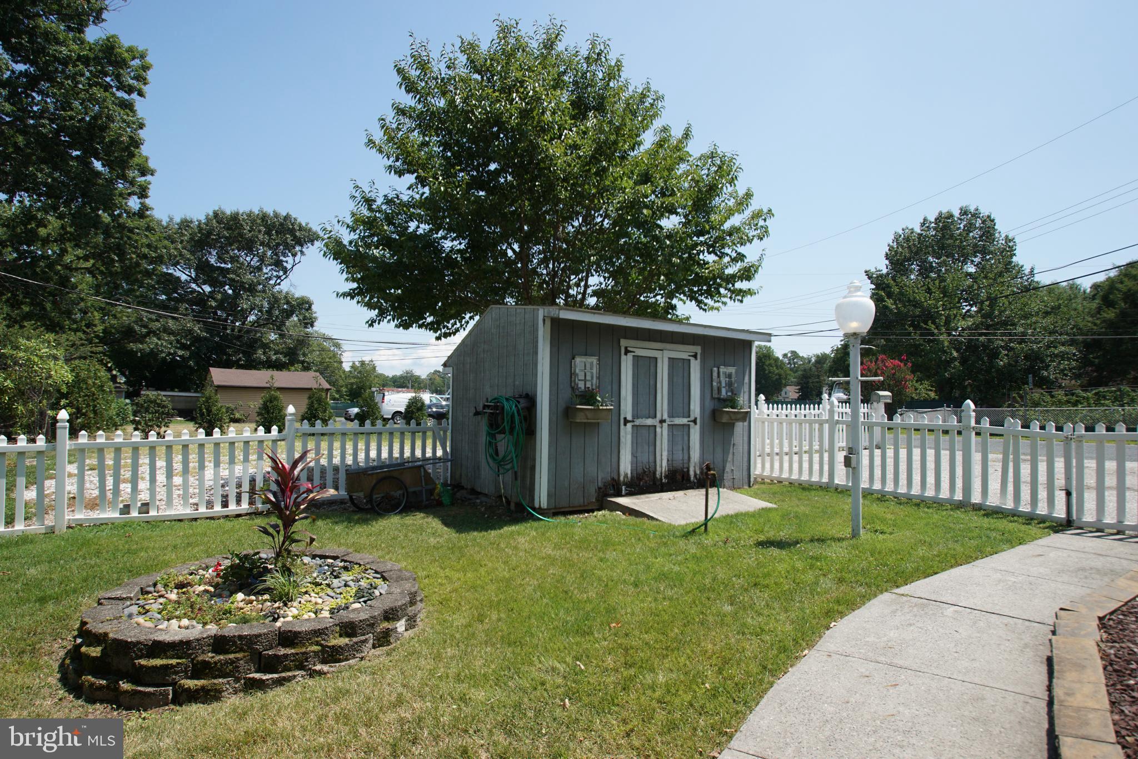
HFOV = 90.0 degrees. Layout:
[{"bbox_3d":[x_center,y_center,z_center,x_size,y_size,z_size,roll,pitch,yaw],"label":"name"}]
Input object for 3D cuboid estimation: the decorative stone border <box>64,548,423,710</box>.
[{"bbox_3d":[-1.720,1.310,3.240,1.740,0.280,1.740,0,-1,0],"label":"decorative stone border"}]

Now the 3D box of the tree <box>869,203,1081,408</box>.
[{"bbox_3d":[21.800,-3.600,31.500,10.200,12.000,9.800,0,-1,0],"label":"tree"}]

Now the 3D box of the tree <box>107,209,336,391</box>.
[{"bbox_3d":[-28.000,-5.300,47.000,16.500,17.800,15.000,0,-1,0],"label":"tree"}]

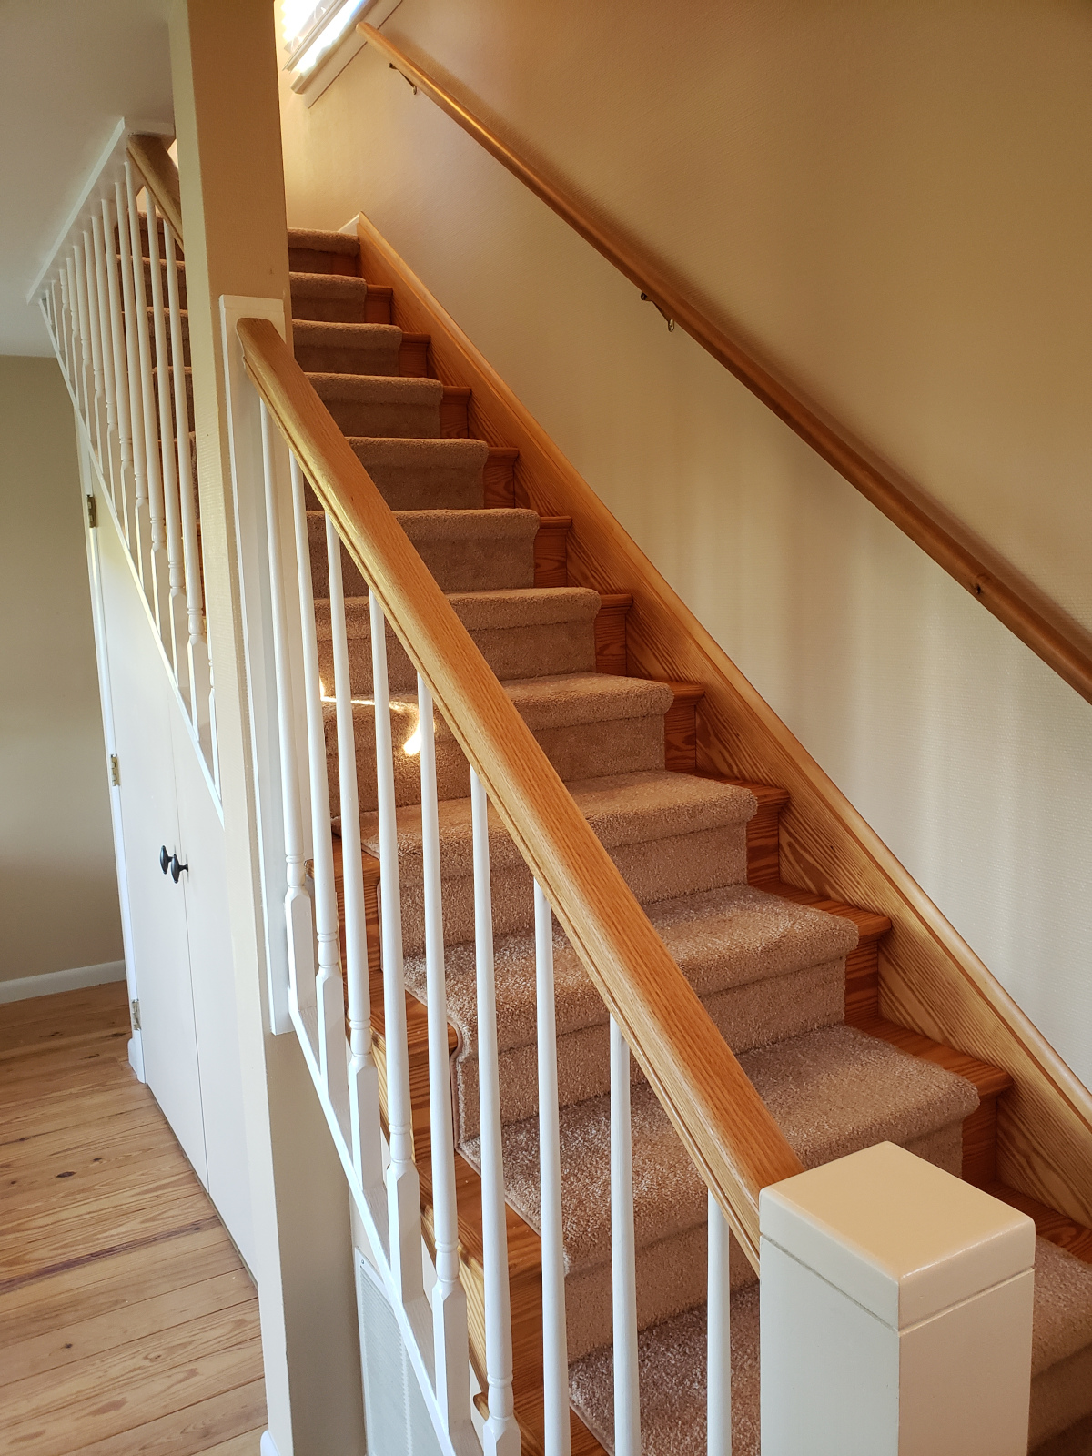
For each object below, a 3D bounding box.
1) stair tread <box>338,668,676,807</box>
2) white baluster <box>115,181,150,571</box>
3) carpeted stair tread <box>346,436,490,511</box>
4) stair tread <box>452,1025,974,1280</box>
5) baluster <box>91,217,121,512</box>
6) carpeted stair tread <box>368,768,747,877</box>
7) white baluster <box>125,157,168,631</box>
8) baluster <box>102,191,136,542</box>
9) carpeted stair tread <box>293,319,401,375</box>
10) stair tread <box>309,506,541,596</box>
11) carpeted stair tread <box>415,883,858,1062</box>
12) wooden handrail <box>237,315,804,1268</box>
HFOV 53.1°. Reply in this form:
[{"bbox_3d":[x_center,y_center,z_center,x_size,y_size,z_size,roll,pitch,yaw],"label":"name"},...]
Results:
[{"bbox_3d":[-0.125,0.019,2.289,0.786,0.197,0.308,-6,10,-31],"label":"stair tread"},{"bbox_3d":[-0.916,-0.751,2.442,0.032,0.875,0.032,-7,10,-30],"label":"white baluster"},{"bbox_3d":[-0.548,-0.635,2.836,0.769,0.197,0.293,-7,10,-30],"label":"carpeted stair tread"},{"bbox_3d":[0.301,0.626,1.699,0.786,0.072,0.308,-6,10,-31],"label":"stair tread"},{"bbox_3d":[-1.055,-0.881,2.637,0.033,0.677,0.033,-6,10,-31],"label":"baluster"},{"bbox_3d":[0.016,0.180,2.086,0.786,0.072,0.308,-6,10,-31],"label":"carpeted stair tread"},{"bbox_3d":[-0.852,-0.694,2.343,0.032,0.986,0.032,-7,10,-30],"label":"white baluster"},{"bbox_3d":[-0.991,-0.817,2.557,0.032,0.794,0.032,-7,10,-30],"label":"baluster"},{"bbox_3d":[-0.827,-1.076,3.226,0.769,0.197,0.293,-7,10,-30],"label":"carpeted stair tread"},{"bbox_3d":[-0.409,-0.415,2.640,0.769,0.197,0.293,-7,10,-30],"label":"stair tread"},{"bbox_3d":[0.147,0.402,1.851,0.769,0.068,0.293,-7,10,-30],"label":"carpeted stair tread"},{"bbox_3d":[-0.113,-0.081,1.231,0.057,0.058,1.480,-6,46,-31],"label":"wooden handrail"}]

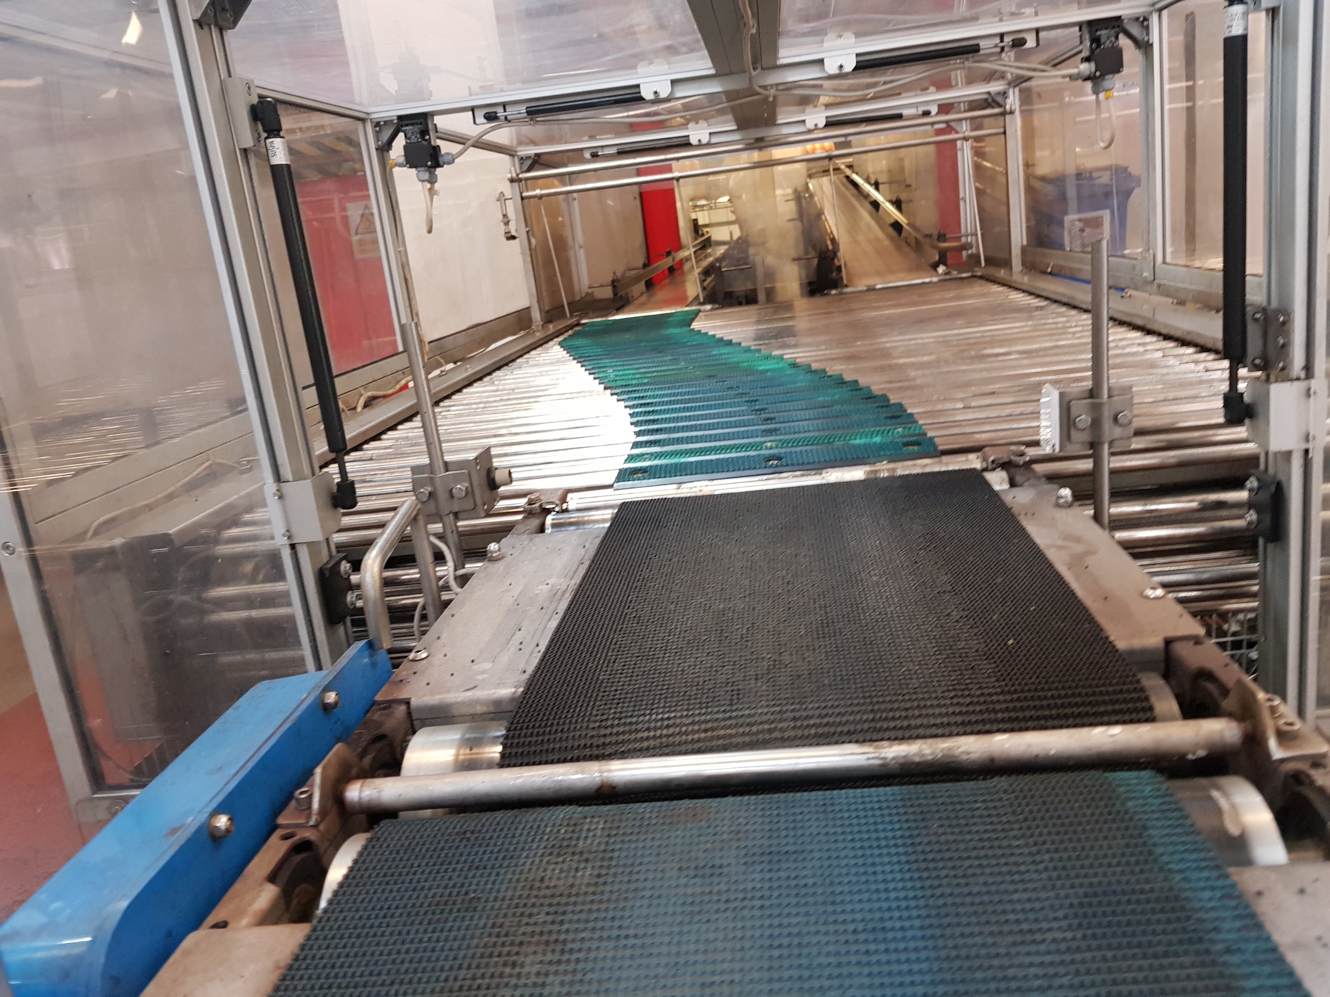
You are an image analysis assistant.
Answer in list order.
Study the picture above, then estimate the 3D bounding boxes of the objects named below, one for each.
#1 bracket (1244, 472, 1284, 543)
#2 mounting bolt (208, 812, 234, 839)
[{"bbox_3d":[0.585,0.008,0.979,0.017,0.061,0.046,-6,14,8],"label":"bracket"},{"bbox_3d":[-0.248,0.183,0.558,0.009,0.015,0.015,-6,14,8],"label":"mounting bolt"}]

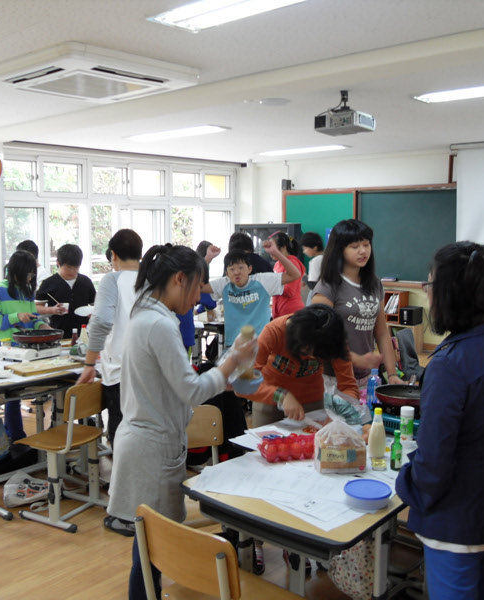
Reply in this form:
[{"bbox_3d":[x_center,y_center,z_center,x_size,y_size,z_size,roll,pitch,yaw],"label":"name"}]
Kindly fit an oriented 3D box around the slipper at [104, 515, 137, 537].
[{"bbox_3d":[-0.620,1.195,3.473,0.240,0.085,0.092,7,9,43],"label":"slipper"}]

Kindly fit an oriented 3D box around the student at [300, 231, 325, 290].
[{"bbox_3d":[0.695,0.103,6.494,0.340,1.530,0.420,1,7,7],"label":"student"}]

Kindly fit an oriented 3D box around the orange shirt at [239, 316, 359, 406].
[{"bbox_3d":[0.252,0.269,2.830,0.480,0.390,0.330,-3,8,-20],"label":"orange shirt"}]

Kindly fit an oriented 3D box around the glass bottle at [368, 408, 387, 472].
[{"bbox_3d":[0.499,0.504,2.368,0.065,0.234,0.065,0,7,0],"label":"glass bottle"}]

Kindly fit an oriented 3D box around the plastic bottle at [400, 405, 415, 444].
[{"bbox_3d":[0.690,0.507,2.697,0.057,0.150,0.057,0,7,0],"label":"plastic bottle"}]

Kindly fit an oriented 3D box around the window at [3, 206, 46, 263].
[{"bbox_3d":[-2.311,-0.526,6.843,0.060,0.900,0.570,6,9,39],"label":"window"}]

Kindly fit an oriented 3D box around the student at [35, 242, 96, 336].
[{"bbox_3d":[-1.378,0.295,5.086,0.460,1.470,0.360,-1,7,-9],"label":"student"}]

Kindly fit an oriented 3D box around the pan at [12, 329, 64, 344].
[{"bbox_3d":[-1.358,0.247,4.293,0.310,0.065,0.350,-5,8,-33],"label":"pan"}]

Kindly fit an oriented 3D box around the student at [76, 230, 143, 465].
[{"bbox_3d":[-0.640,0.421,3.380,0.460,1.530,0.330,-5,9,-37],"label":"student"}]

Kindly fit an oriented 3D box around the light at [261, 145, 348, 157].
[{"bbox_3d":[0.683,-1.707,7.533,1.260,0.080,0.310,6,9,39],"label":"light"}]

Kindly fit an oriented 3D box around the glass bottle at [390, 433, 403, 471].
[{"bbox_3d":[0.568,0.550,2.371,0.045,0.143,0.045,0,7,0],"label":"glass bottle"}]

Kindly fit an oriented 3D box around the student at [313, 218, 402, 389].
[{"bbox_3d":[0.557,0.416,3.120,0.440,1.600,0.290,-5,9,-33],"label":"student"}]

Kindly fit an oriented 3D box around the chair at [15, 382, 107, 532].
[{"bbox_3d":[-0.993,0.818,3.644,0.450,0.790,0.400,4,8,30],"label":"chair"}]

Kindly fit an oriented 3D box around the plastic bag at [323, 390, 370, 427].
[{"bbox_3d":[0.391,0.402,2.420,0.180,0.150,0.120,1,7,9],"label":"plastic bag"}]

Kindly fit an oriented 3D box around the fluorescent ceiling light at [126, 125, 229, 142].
[{"bbox_3d":[-0.709,-1.818,7.127,1.320,0.080,0.310,7,10,42],"label":"fluorescent ceiling light"}]

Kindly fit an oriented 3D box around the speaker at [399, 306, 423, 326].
[{"bbox_3d":[2.023,0.191,7.729,0.160,0.185,0.250,6,9,39],"label":"speaker"}]

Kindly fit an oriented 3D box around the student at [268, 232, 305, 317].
[{"bbox_3d":[0.400,0.164,5.945,0.360,1.540,0.430,1,7,6],"label":"student"}]

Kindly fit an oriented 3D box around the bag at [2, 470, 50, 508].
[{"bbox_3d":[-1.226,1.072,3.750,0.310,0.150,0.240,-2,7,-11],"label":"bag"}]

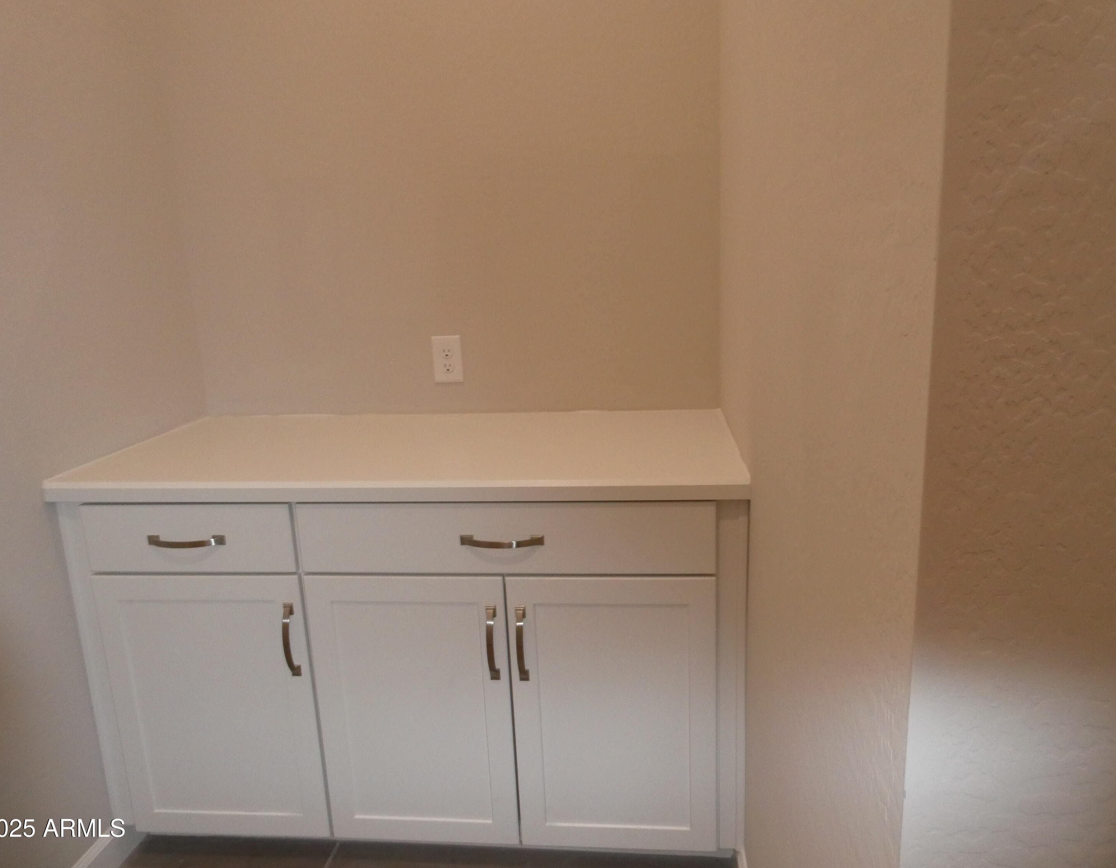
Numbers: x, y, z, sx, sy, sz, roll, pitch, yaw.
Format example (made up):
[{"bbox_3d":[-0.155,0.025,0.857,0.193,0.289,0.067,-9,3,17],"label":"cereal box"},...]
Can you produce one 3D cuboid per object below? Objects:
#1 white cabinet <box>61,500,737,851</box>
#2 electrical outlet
[{"bbox_3d":[-0.295,0.460,1.954,1.388,0.823,0.618,-1,13,6],"label":"white cabinet"},{"bbox_3d":[-0.292,-0.196,2.118,0.077,0.122,0.010,-1,13,6],"label":"electrical outlet"}]

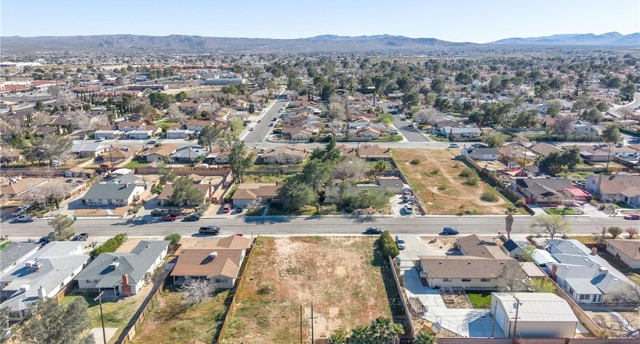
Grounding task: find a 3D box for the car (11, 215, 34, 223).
[{"bbox_3d":[-85.280,13.190,127.820,5.570,1.800,1.960,0,16,0],"label":"car"}]

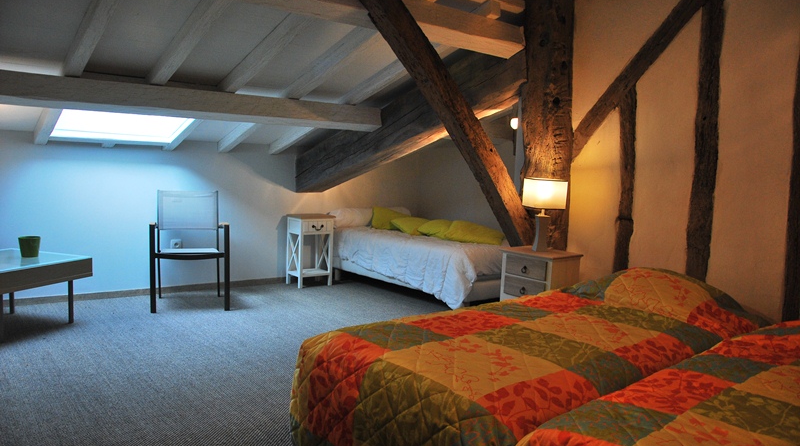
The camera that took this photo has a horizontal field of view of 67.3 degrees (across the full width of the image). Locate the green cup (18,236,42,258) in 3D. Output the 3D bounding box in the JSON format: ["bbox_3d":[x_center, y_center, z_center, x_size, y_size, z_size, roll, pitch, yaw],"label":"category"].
[{"bbox_3d":[-2.429,0.154,3.943,0.148,0.126,0.148,-2,6,-37],"label":"green cup"}]

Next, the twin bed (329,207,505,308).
[{"bbox_3d":[0.267,0.276,5.464,0.950,0.690,1.920,-2,6,-37],"label":"twin bed"}]

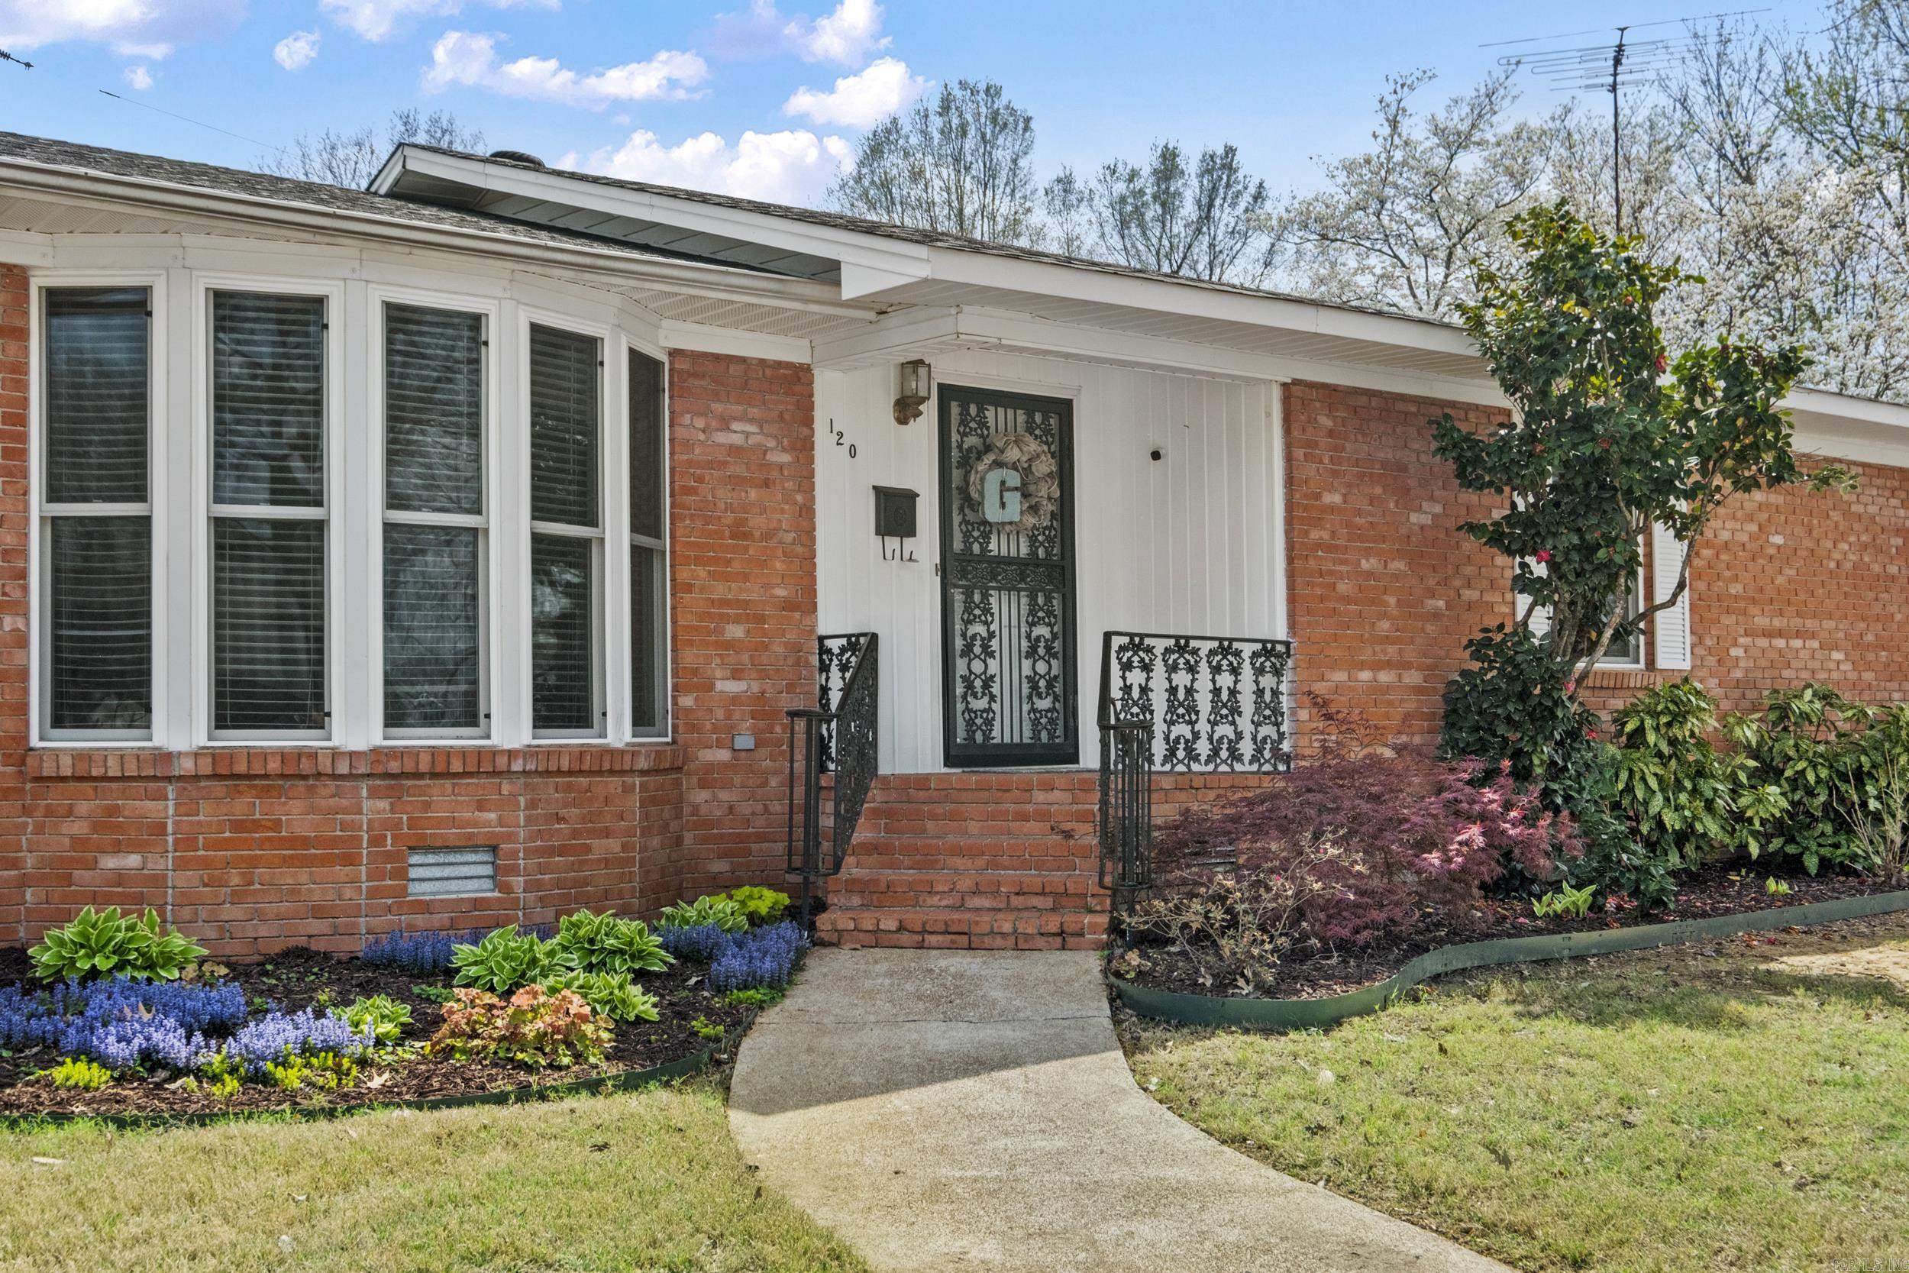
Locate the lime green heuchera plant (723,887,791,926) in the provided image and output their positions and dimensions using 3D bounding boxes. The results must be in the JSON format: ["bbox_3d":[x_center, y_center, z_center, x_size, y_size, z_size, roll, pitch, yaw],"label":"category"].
[{"bbox_3d":[-0.925,1.262,8.900,0.330,0.190,0.300,0,-2,0],"label":"lime green heuchera plant"}]

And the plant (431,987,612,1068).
[{"bbox_3d":[-1.390,1.217,6.100,0.550,0.220,0.460,0,-2,0],"label":"plant"}]

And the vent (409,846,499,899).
[{"bbox_3d":[-2.070,0.968,7.890,0.390,0.205,0.070,1,-3,-34],"label":"vent"}]

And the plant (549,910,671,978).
[{"bbox_3d":[-1.300,1.163,7.250,0.460,0.240,0.430,0,-2,-10],"label":"plant"}]

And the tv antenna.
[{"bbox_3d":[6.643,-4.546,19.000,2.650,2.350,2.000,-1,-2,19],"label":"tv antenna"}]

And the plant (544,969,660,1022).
[{"bbox_3d":[-1.173,1.192,6.350,0.390,0.180,0.360,0,-2,-10],"label":"plant"}]

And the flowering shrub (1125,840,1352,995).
[{"bbox_3d":[1.100,1.072,7.450,0.830,0.580,0.680,0,-2,0],"label":"flowering shrub"}]

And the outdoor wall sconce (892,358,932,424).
[{"bbox_3d":[-0.220,-1.264,9.840,0.150,0.340,0.210,1,-3,-34],"label":"outdoor wall sconce"}]

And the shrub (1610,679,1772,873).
[{"bbox_3d":[4.280,0.819,11.100,0.880,1.130,0.850,1,-3,-34],"label":"shrub"}]

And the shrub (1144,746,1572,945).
[{"bbox_3d":[1.959,0.963,9.100,1.750,0.870,1.350,1,-3,-34],"label":"shrub"}]

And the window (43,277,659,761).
[{"bbox_3d":[-2.370,-0.475,8.060,2.780,1.850,0.580,1,-3,-34],"label":"window"}]

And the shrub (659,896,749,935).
[{"bbox_3d":[-1.135,1.250,8.600,0.410,0.200,0.360,0,-2,0],"label":"shrub"}]

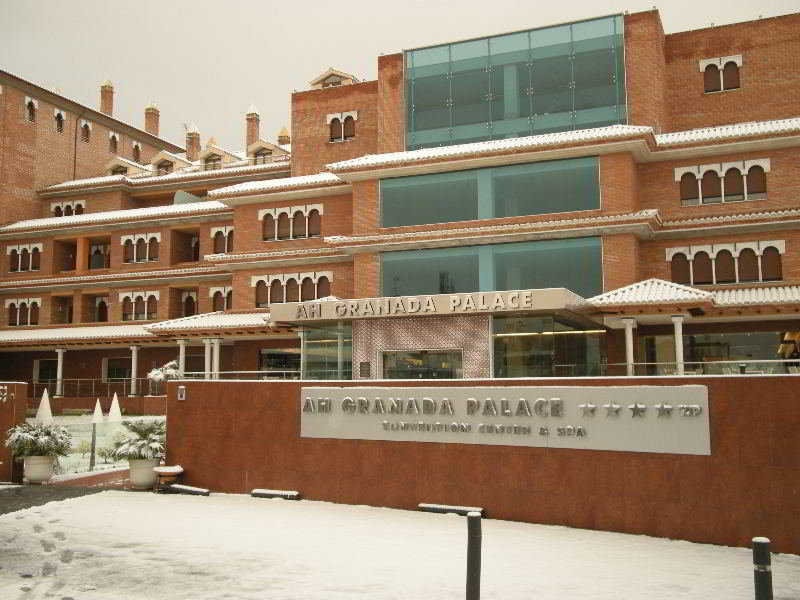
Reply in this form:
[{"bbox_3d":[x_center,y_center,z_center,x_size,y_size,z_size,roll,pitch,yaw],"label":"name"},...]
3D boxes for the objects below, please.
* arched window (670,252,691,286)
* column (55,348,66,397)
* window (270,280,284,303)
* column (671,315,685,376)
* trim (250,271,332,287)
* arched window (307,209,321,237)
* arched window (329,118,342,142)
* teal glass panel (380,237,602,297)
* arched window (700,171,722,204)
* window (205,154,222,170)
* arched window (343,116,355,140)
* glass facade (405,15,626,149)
[{"bbox_3d":[10.905,-1.205,33.246,0.720,1.296,0.150,-3,-7,22],"label":"arched window"},{"bbox_3d":[-17.684,3.808,44.541,0.420,2.480,0.420,-3,-7,21],"label":"column"},{"bbox_3d":[-5.859,-0.330,40.900,0.686,1.322,0.180,-3,-8,21],"label":"window"},{"bbox_3d":[9.055,1.761,27.794,0.380,2.455,0.380,-3,-7,22],"label":"column"},{"bbox_3d":[-5.005,-0.966,39.887,4.280,0.500,0.150,-3,-7,21],"label":"trim"},{"bbox_3d":[-4.028,-3.615,40.580,0.712,1.369,0.180,-3,-8,21],"label":"arched window"},{"bbox_3d":[-3.507,-9.356,47.244,0.721,1.359,0.180,-3,-8,21],"label":"arched window"},{"bbox_3d":[3.575,-1.063,35.243,9.445,2.450,0.120,-3,-7,21],"label":"teal glass panel"},{"bbox_3d":[12.459,-4.498,34.120,0.731,1.366,0.180,-3,-8,21],"label":"arched window"},{"bbox_3d":[-11.824,-8.729,54.527,1.278,1.127,0.250,-3,-7,22],"label":"window"},{"bbox_3d":[-2.263,-7.838,39.217,0.555,1.161,0.250,-3,-7,22],"label":"arched window"},{"bbox_3d":[5.270,-10.083,40.780,10.700,5.350,0.300,-3,-7,21],"label":"glass facade"}]

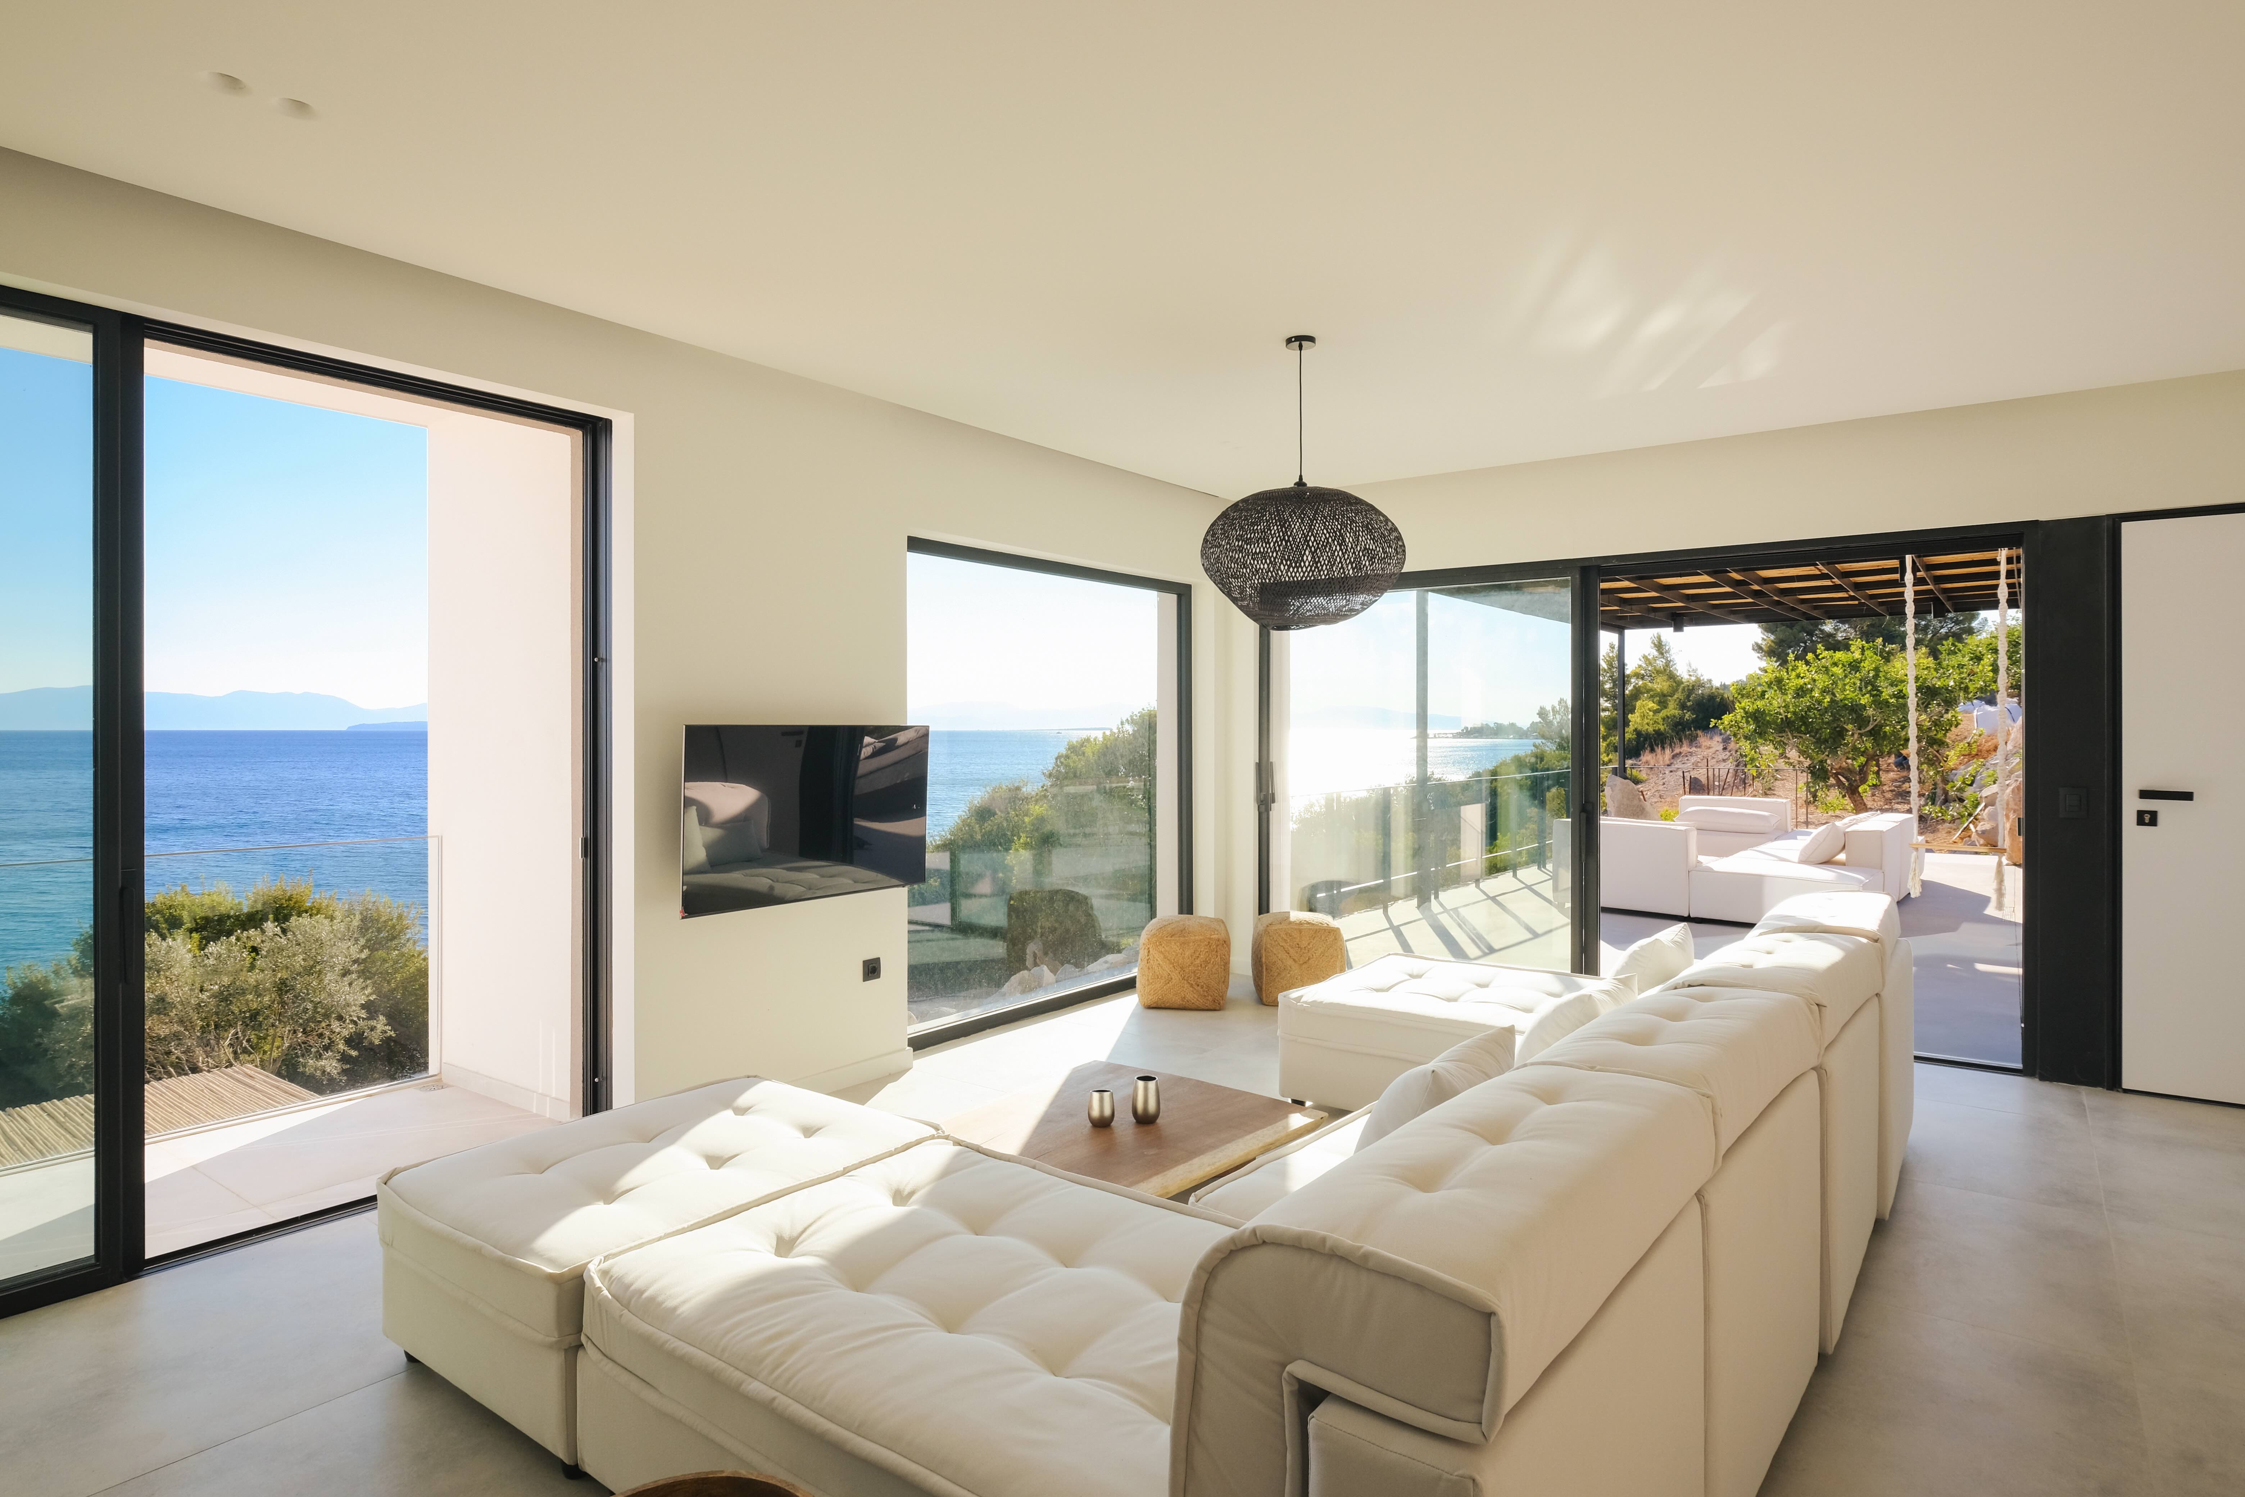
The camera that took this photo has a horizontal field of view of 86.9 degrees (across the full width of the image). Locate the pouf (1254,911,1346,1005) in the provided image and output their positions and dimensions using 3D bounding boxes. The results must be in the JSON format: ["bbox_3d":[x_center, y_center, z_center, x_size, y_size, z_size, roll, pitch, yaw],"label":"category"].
[{"bbox_3d":[0.899,1.080,6.148,0.450,0.425,0.440,0,1,4],"label":"pouf"}]

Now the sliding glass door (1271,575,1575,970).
[{"bbox_3d":[1.526,0.195,6.282,1.761,2.170,0.100,1,1,36],"label":"sliding glass door"}]

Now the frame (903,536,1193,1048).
[{"bbox_3d":[-0.304,0.186,5.888,0.100,2.200,2.231,1,1,37],"label":"frame"}]

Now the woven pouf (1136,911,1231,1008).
[{"bbox_3d":[0.330,1.078,6.087,0.450,0.430,0.440,0,1,8],"label":"woven pouf"}]

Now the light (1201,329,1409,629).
[{"bbox_3d":[0.607,-0.892,3.996,0.684,0.966,0.684,0,1,0],"label":"light"}]

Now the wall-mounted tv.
[{"bbox_3d":[-1.145,0.234,4.381,0.060,0.642,1.100,3,3,37],"label":"wall-mounted tv"}]

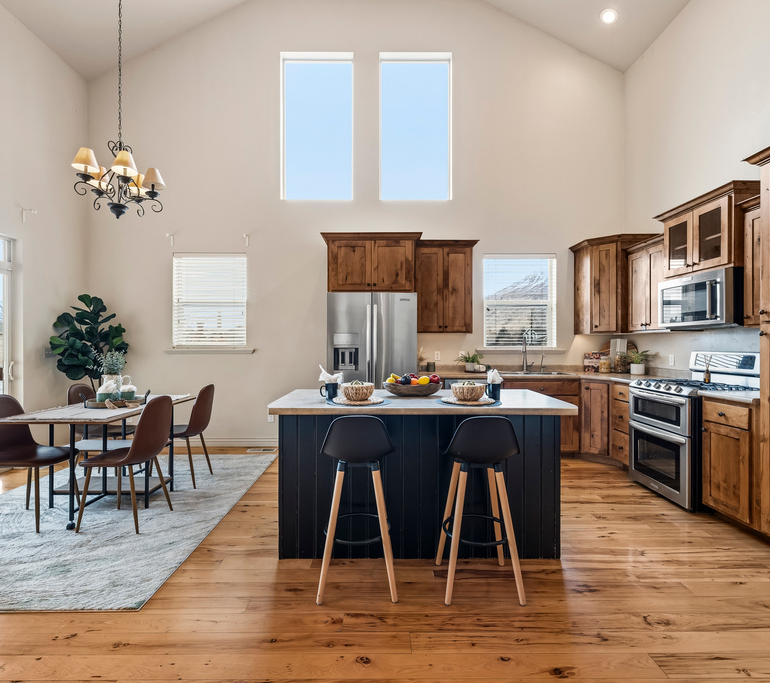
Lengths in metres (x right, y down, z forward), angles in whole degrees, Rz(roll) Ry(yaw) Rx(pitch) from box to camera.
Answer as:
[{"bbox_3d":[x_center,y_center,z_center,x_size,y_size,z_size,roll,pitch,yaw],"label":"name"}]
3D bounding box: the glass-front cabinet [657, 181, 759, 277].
[{"bbox_3d":[2.763,-0.877,3.364,0.400,0.603,0.870,0,0,0],"label":"glass-front cabinet"}]

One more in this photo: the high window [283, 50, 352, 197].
[{"bbox_3d":[-0.836,-2.655,4.970,0.905,1.826,0.130,0,0,0],"label":"high window"}]

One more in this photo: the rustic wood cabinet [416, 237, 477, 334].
[{"bbox_3d":[0.685,-0.620,4.670,0.720,1.040,0.380,0,0,-1],"label":"rustic wood cabinet"}]

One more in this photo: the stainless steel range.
[{"bbox_3d":[2.581,0.703,3.342,0.710,1.200,0.760,0,0,0],"label":"stainless steel range"}]

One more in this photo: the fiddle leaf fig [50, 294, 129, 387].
[{"bbox_3d":[-3.200,0.390,4.380,0.770,1.790,0.740,0,0,-1],"label":"fiddle leaf fig"}]

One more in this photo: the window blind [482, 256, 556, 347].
[{"bbox_3d":[1.677,-0.502,4.950,0.895,1.150,0.070,0,0,0],"label":"window blind"}]

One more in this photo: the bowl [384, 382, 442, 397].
[{"bbox_3d":[0.198,0.335,2.810,0.410,0.095,0.330,0,0,-1],"label":"bowl"}]

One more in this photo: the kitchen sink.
[{"bbox_3d":[1.690,0.475,4.550,0.840,0.200,0.540,0,0,-1],"label":"kitchen sink"}]

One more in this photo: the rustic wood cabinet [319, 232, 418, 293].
[{"bbox_3d":[-0.145,-0.834,4.564,1.060,0.620,0.700,0,0,0],"label":"rustic wood cabinet"}]

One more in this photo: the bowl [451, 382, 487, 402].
[{"bbox_3d":[0.525,0.315,2.500,0.217,0.100,0.217,0,0,0],"label":"bowl"}]

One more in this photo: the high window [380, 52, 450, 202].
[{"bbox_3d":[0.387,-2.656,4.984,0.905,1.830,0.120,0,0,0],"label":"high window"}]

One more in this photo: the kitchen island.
[{"bbox_3d":[0.222,0.848,2.750,1.800,0.914,0.850,0,0,0],"label":"kitchen island"}]

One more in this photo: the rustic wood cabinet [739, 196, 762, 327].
[{"bbox_3d":[2.760,-0.550,2.703,0.380,0.890,0.460,0,0,0],"label":"rustic wood cabinet"}]

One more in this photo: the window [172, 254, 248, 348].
[{"bbox_3d":[-2.159,-0.500,4.960,0.915,1.190,0.120,0,0,0],"label":"window"}]

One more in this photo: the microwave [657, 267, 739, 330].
[{"bbox_3d":[2.770,-0.345,3.390,0.390,0.418,0.750,0,0,0],"label":"microwave"}]

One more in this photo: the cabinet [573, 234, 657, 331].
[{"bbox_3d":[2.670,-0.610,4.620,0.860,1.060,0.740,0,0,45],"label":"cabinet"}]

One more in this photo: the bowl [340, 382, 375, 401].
[{"bbox_3d":[-0.173,0.317,2.493,0.210,0.105,0.210,0,0,0],"label":"bowl"}]

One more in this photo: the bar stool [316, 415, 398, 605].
[{"bbox_3d":[-0.140,0.825,2.135,0.400,0.920,0.400,0,0,-1],"label":"bar stool"}]

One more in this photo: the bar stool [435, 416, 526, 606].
[{"bbox_3d":[0.483,0.833,2.128,0.435,0.925,0.425,0,0,0],"label":"bar stool"}]

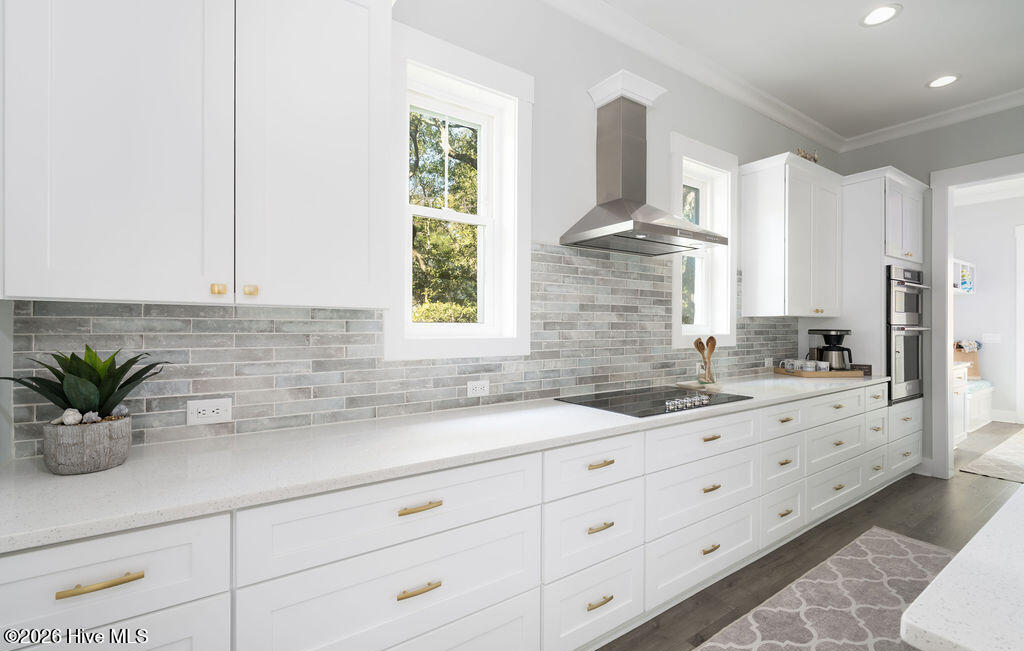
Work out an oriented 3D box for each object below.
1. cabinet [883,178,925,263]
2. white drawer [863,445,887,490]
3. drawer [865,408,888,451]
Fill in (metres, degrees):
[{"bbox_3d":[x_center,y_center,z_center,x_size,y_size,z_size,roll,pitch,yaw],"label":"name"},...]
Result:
[{"bbox_3d":[3.051,-0.831,3.724,0.840,0.610,0.591,0,0,-33],"label":"cabinet"},{"bbox_3d":[2.558,1.038,3.290,0.417,0.282,0.430,0,0,-33],"label":"white drawer"},{"bbox_3d":[2.587,0.769,3.369,0.439,0.290,0.520,0,0,-33],"label":"drawer"}]

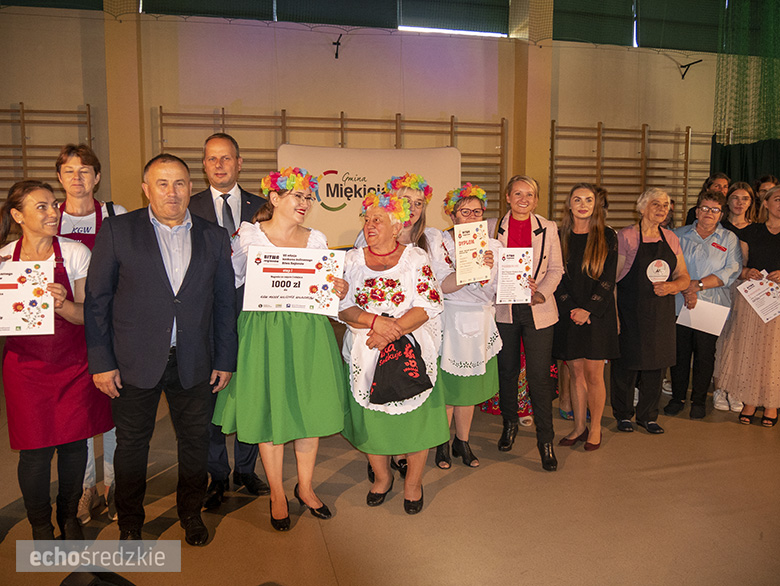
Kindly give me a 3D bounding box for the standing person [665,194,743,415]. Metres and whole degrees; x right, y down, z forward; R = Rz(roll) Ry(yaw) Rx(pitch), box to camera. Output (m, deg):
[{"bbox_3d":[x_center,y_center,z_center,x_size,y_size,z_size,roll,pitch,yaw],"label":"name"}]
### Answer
[{"bbox_3d":[2.306,0.069,4.659,0.530,1.631,0.360,3,8,22],"label":"standing person"}]

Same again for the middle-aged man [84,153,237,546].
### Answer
[{"bbox_3d":[-1.033,0.252,2.841,0.650,1.717,0.360,-3,8,-24],"label":"middle-aged man"}]

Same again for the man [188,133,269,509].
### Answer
[{"bbox_3d":[-0.841,0.130,3.249,0.540,1.858,0.360,-2,7,-16],"label":"man"}]

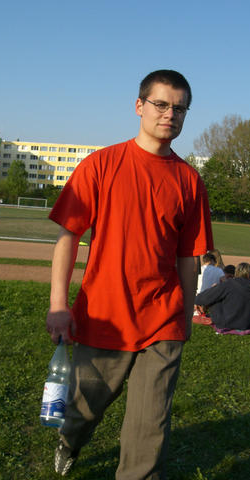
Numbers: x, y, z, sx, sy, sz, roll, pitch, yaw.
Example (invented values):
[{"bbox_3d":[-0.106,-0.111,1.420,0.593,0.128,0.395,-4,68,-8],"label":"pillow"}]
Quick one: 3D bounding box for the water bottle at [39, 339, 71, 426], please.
[{"bbox_3d":[-0.227,0.475,1.780,0.083,0.310,0.083,6,-7,0],"label":"water bottle"}]

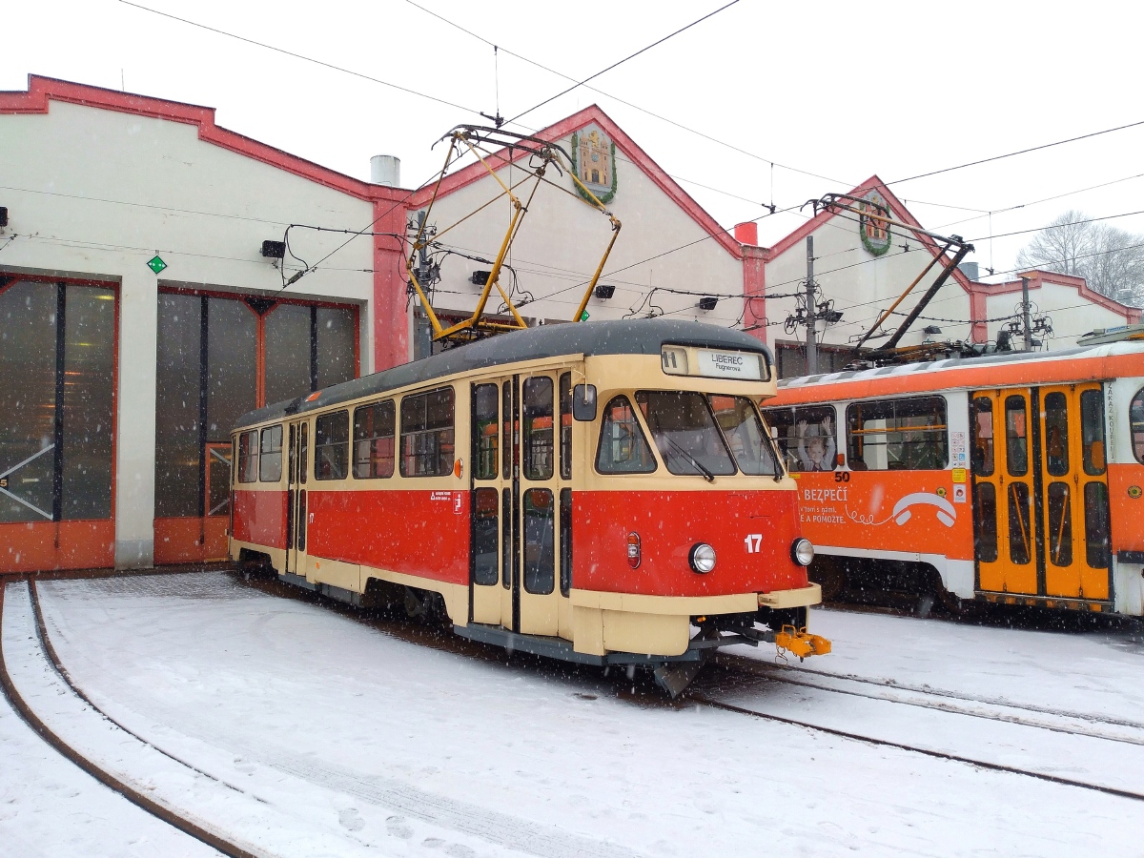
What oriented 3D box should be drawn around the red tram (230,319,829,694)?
[{"bbox_3d":[-2.433,0.722,12.220,2.500,2.870,13.800,2,-4,-34],"label":"red tram"}]

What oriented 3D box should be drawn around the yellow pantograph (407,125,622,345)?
[{"bbox_3d":[-0.811,-2.191,9.932,1.800,2.400,2.750,2,-4,-34],"label":"yellow pantograph"}]

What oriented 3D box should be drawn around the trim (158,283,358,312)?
[{"bbox_3d":[-6.821,-2.851,18.800,4.250,0.180,0.130,1,-4,-30],"label":"trim"}]

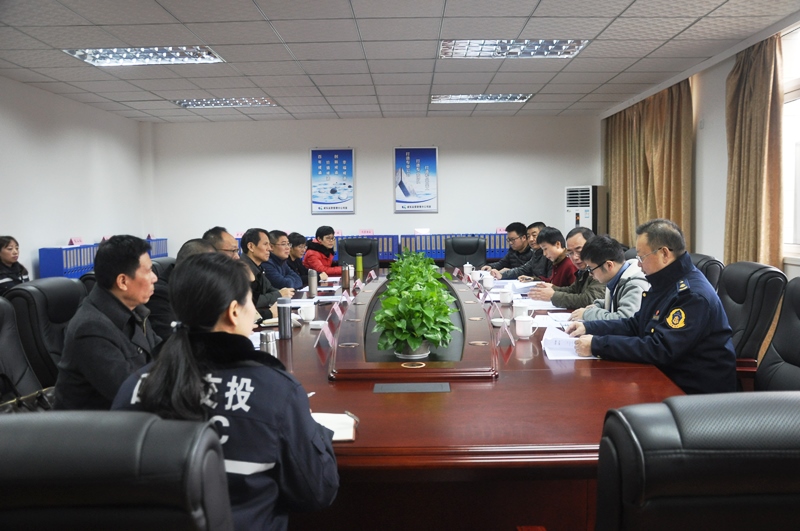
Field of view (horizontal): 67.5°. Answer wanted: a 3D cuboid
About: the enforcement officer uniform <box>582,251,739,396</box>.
[{"bbox_3d":[1.109,0.260,2.613,0.580,0.660,0.480,1,5,14],"label":"enforcement officer uniform"}]

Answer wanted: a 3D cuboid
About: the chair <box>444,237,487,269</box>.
[{"bbox_3d":[0.788,0.216,7.064,0.610,1.090,0.670,-1,5,1],"label":"chair"}]

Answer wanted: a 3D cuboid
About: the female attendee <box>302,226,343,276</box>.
[{"bbox_3d":[-0.747,0.229,6.156,0.650,1.220,0.520,2,5,24],"label":"female attendee"}]

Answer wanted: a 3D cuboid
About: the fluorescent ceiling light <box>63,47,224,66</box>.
[{"bbox_3d":[-2.089,-1.782,4.965,1.200,0.080,0.550,0,5,1],"label":"fluorescent ceiling light"}]

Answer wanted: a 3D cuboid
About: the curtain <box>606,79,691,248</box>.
[{"bbox_3d":[2.833,-0.651,7.103,0.180,2.500,2.300,-1,5,1],"label":"curtain"}]

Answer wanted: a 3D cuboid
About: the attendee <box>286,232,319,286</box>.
[{"bbox_3d":[-0.880,0.324,5.414,0.650,1.180,0.500,1,5,15],"label":"attendee"}]

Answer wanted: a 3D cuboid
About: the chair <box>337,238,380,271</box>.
[{"bbox_3d":[-0.474,0.234,7.037,0.610,1.090,0.670,-1,5,1],"label":"chair"}]

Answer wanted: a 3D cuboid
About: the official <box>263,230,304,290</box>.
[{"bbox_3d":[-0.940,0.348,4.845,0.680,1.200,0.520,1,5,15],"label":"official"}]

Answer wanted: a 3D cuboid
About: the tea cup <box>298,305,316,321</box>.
[{"bbox_3d":[-0.572,0.294,3.689,0.108,0.092,0.085,0,5,1],"label":"tea cup"}]

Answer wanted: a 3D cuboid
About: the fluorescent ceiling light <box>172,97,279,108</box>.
[{"bbox_3d":[-2.055,-1.950,7.133,1.190,0.080,0.560,-1,5,1],"label":"fluorescent ceiling light"}]

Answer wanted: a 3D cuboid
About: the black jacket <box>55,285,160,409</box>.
[{"bbox_3d":[-0.899,0.366,2.176,0.540,0.620,0.480,-1,5,-5],"label":"black jacket"}]

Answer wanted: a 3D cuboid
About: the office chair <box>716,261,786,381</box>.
[{"bbox_3d":[1.709,0.523,3.451,0.670,1.090,0.610,-1,5,-2],"label":"office chair"}]

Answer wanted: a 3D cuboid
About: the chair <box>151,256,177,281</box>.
[{"bbox_3d":[-1.463,0.469,4.505,0.670,1.090,0.610,-1,5,1],"label":"chair"}]

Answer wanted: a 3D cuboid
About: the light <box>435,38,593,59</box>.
[{"bbox_3d":[0.907,-1.791,4.915,1.190,0.080,0.560,-1,5,1],"label":"light"}]

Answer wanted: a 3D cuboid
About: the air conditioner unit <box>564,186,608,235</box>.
[{"bbox_3d":[2.443,-0.156,7.874,0.280,1.740,0.460,-3,6,-32],"label":"air conditioner unit"}]

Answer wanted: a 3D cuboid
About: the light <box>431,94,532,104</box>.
[{"bbox_3d":[0.949,-1.981,7.039,1.200,0.080,0.550,0,5,1],"label":"light"}]

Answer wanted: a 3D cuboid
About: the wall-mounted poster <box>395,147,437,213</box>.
[{"bbox_3d":[0.234,-1.219,8.491,0.610,0.910,0.030,-1,5,1],"label":"wall-mounted poster"}]

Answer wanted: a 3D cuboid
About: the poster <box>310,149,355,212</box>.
[{"bbox_3d":[-0.931,-1.168,8.358,0.610,0.920,0.030,0,5,1],"label":"poster"}]

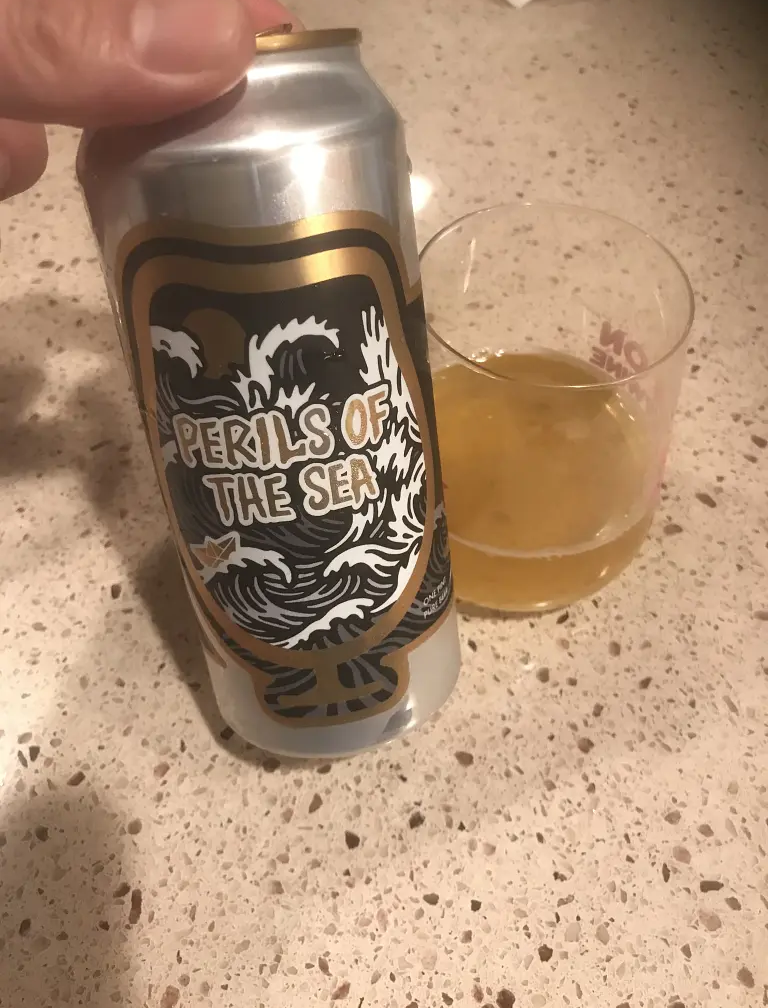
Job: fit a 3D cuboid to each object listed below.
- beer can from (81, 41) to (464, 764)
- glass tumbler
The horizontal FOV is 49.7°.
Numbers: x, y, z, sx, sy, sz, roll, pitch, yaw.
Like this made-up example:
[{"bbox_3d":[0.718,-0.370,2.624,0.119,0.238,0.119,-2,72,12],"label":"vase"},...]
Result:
[{"bbox_3d":[-0.021,-0.018,0.195,0.066,0.157,0.066,-6,28,3],"label":"beer can"},{"bbox_3d":[0.041,-0.024,0.239,0.085,0.097,0.085,-1,54,1],"label":"glass tumbler"}]

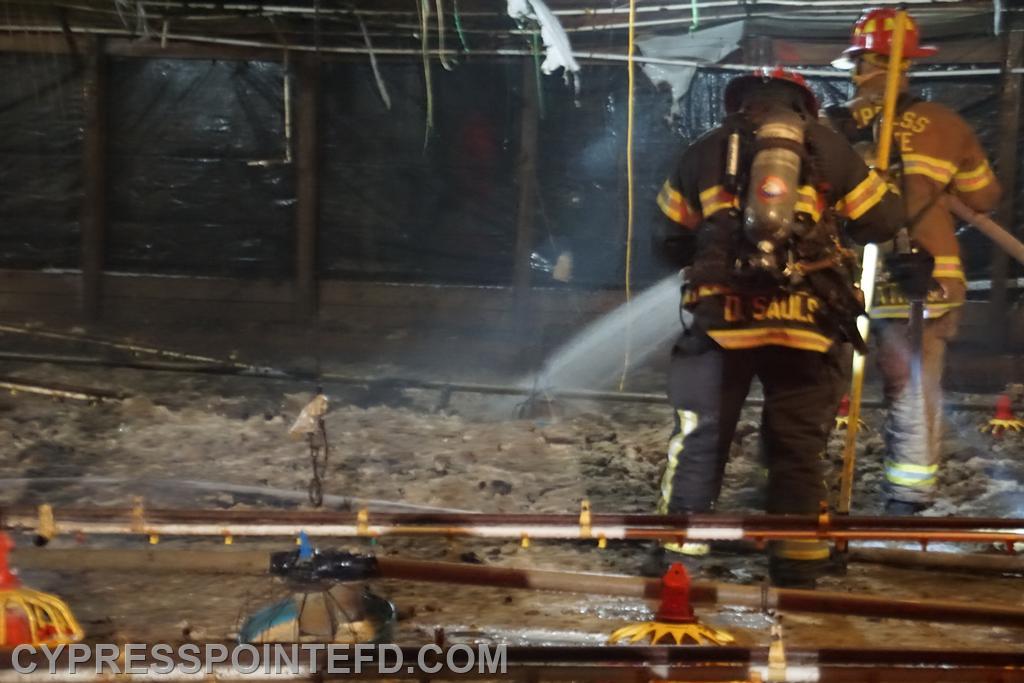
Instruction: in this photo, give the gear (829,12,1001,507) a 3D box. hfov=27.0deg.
[{"bbox_3d":[1.528,-0.307,8.100,0.700,1.890,0.520,2,8,5],"label":"gear"}]

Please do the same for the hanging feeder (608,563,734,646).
[{"bbox_3d":[0.384,0.667,5.100,0.360,0.290,0.360,1,8,0],"label":"hanging feeder"}]

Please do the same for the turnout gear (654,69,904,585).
[{"bbox_3d":[0.890,-0.050,7.100,0.800,1.730,0.620,1,8,-3],"label":"turnout gear"}]

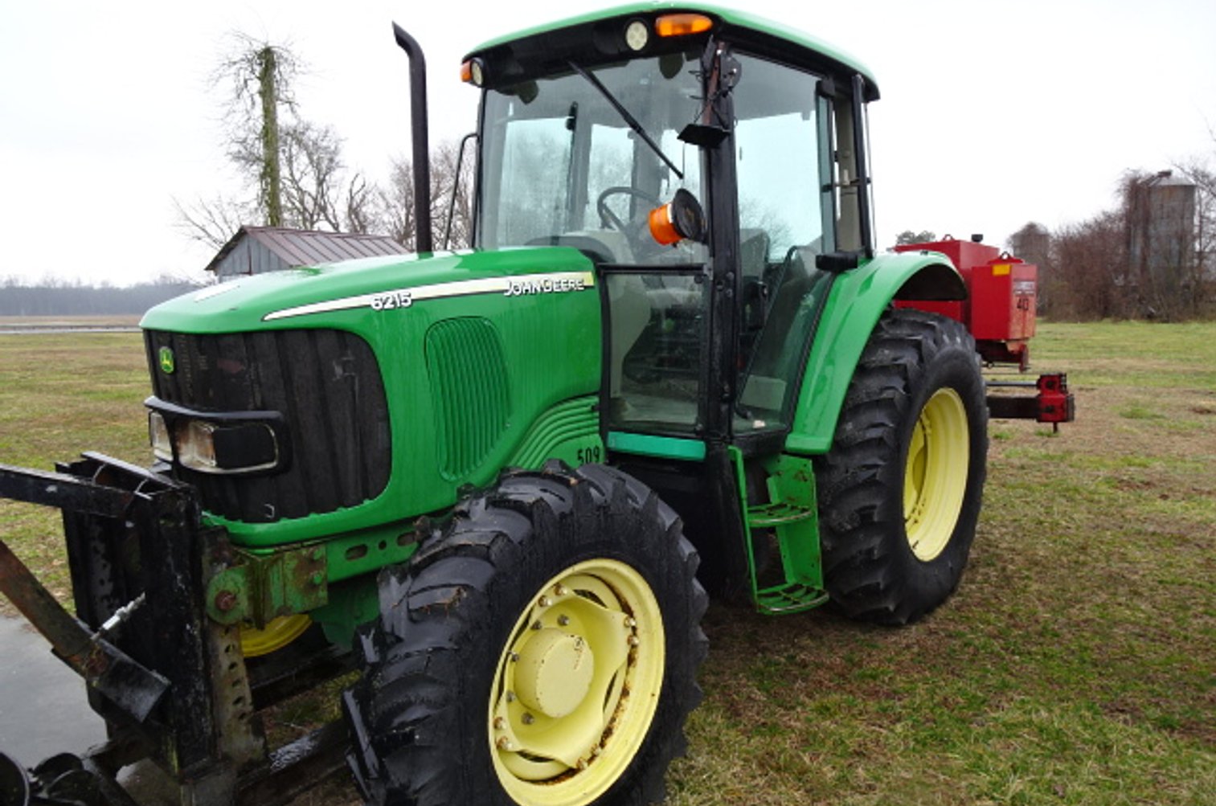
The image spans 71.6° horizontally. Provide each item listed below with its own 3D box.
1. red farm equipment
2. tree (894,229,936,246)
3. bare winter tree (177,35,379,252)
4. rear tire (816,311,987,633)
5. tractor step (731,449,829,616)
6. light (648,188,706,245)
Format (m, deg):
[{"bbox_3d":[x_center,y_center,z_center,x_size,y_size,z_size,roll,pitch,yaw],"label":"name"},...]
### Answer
[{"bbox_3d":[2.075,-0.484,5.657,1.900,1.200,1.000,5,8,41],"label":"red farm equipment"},{"bbox_3d":[33.851,-13.825,93.156,5.300,10.800,5.300,2,6,20],"label":"tree"},{"bbox_3d":[-13.953,-8.809,35.686,8.600,13.000,7.500,-2,7,-21],"label":"bare winter tree"},{"bbox_3d":[1.430,0.328,4.172,0.470,1.540,1.550,5,8,41],"label":"rear tire"},{"bbox_3d":[0.684,0.489,3.416,0.280,0.650,0.360,5,8,41],"label":"tractor step"},{"bbox_3d":[0.242,-0.664,3.000,0.165,0.175,0.175,-14,-2,31],"label":"light"}]

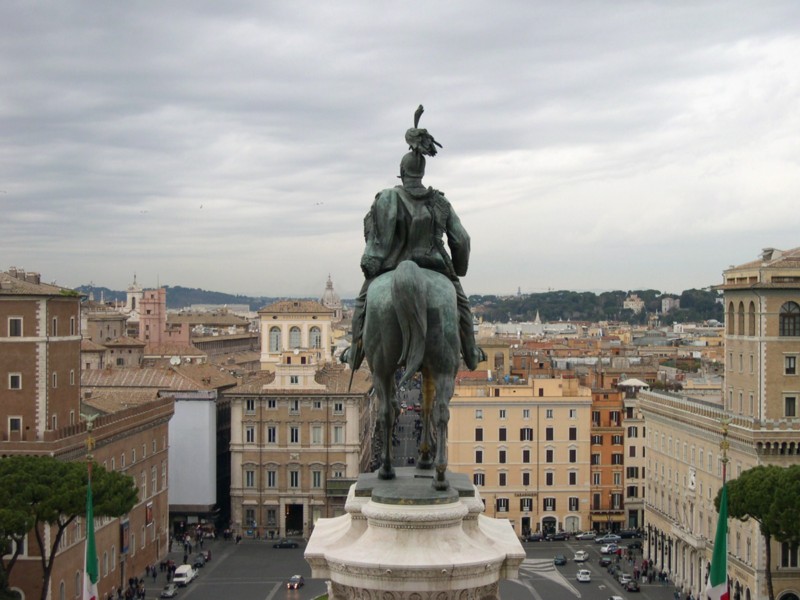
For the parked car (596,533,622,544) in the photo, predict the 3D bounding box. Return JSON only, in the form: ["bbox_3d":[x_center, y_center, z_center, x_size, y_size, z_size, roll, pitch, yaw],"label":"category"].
[{"bbox_3d":[37.372,42.728,276.998,4.350,1.420,1.750,0,0,-16],"label":"parked car"}]

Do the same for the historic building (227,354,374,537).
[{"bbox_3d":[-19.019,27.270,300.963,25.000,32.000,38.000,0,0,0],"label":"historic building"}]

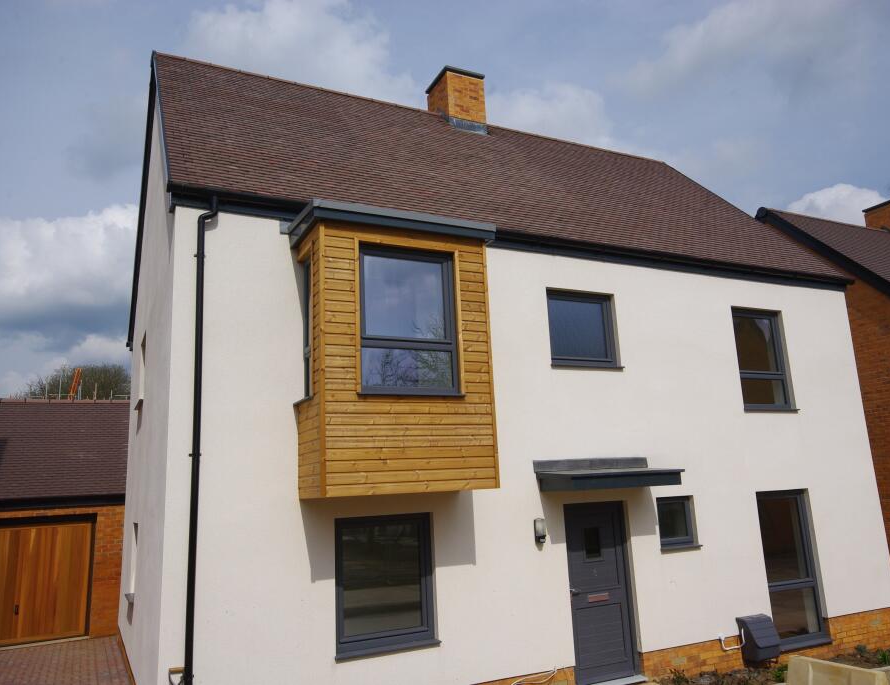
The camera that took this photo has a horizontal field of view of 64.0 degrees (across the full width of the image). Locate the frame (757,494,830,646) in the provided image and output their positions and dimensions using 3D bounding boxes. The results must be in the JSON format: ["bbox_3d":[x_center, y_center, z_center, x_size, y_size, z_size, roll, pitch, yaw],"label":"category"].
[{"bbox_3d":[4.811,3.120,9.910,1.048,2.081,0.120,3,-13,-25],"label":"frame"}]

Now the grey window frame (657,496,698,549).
[{"bbox_3d":[2.971,2.314,9.208,0.638,0.623,0.120,3,-13,-25],"label":"grey window frame"}]

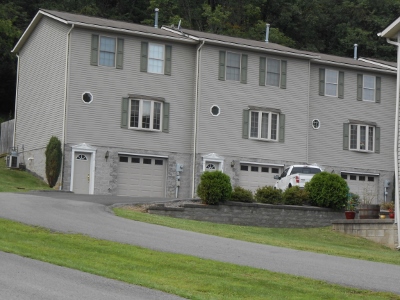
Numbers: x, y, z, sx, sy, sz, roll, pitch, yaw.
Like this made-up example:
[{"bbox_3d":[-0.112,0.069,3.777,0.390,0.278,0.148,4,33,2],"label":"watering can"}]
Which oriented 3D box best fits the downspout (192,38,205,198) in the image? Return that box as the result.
[{"bbox_3d":[-0.100,-1.531,46.990,0.120,7.850,0.500,5,-6,-29],"label":"downspout"}]

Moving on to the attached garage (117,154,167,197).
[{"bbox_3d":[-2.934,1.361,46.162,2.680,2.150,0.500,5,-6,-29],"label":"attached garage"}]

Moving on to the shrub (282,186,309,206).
[{"bbox_3d":[3.502,1.680,34.000,0.990,0.700,0.990,2,-6,0],"label":"shrub"}]

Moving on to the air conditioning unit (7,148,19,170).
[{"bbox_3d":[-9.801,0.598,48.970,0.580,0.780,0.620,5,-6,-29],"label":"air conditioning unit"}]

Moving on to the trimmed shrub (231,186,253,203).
[{"bbox_3d":[1.476,1.580,32.900,0.850,0.580,0.850,2,-6,0],"label":"trimmed shrub"}]

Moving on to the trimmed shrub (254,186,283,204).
[{"bbox_3d":[2.445,1.605,33.100,1.000,0.650,1.000,2,-6,0],"label":"trimmed shrub"}]

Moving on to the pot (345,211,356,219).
[{"bbox_3d":[4.775,2.077,29.700,0.320,0.250,0.320,2,-6,0],"label":"pot"}]

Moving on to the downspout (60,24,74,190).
[{"bbox_3d":[-6.270,-2.014,44.150,0.120,7.850,0.550,5,-6,-29],"label":"downspout"}]

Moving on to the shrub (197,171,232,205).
[{"bbox_3d":[0.519,1.344,32.800,1.220,1.220,1.220,2,-6,0],"label":"shrub"}]

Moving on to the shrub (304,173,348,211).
[{"bbox_3d":[4.794,1.554,35.400,1.660,1.450,1.660,2,-6,0],"label":"shrub"}]

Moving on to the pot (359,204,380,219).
[{"bbox_3d":[5.285,1.931,29.100,0.640,0.440,0.640,2,-6,0],"label":"pot"}]

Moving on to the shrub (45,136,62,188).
[{"bbox_3d":[-6.760,0.580,43.400,0.780,2.410,0.780,5,-6,-29],"label":"shrub"}]

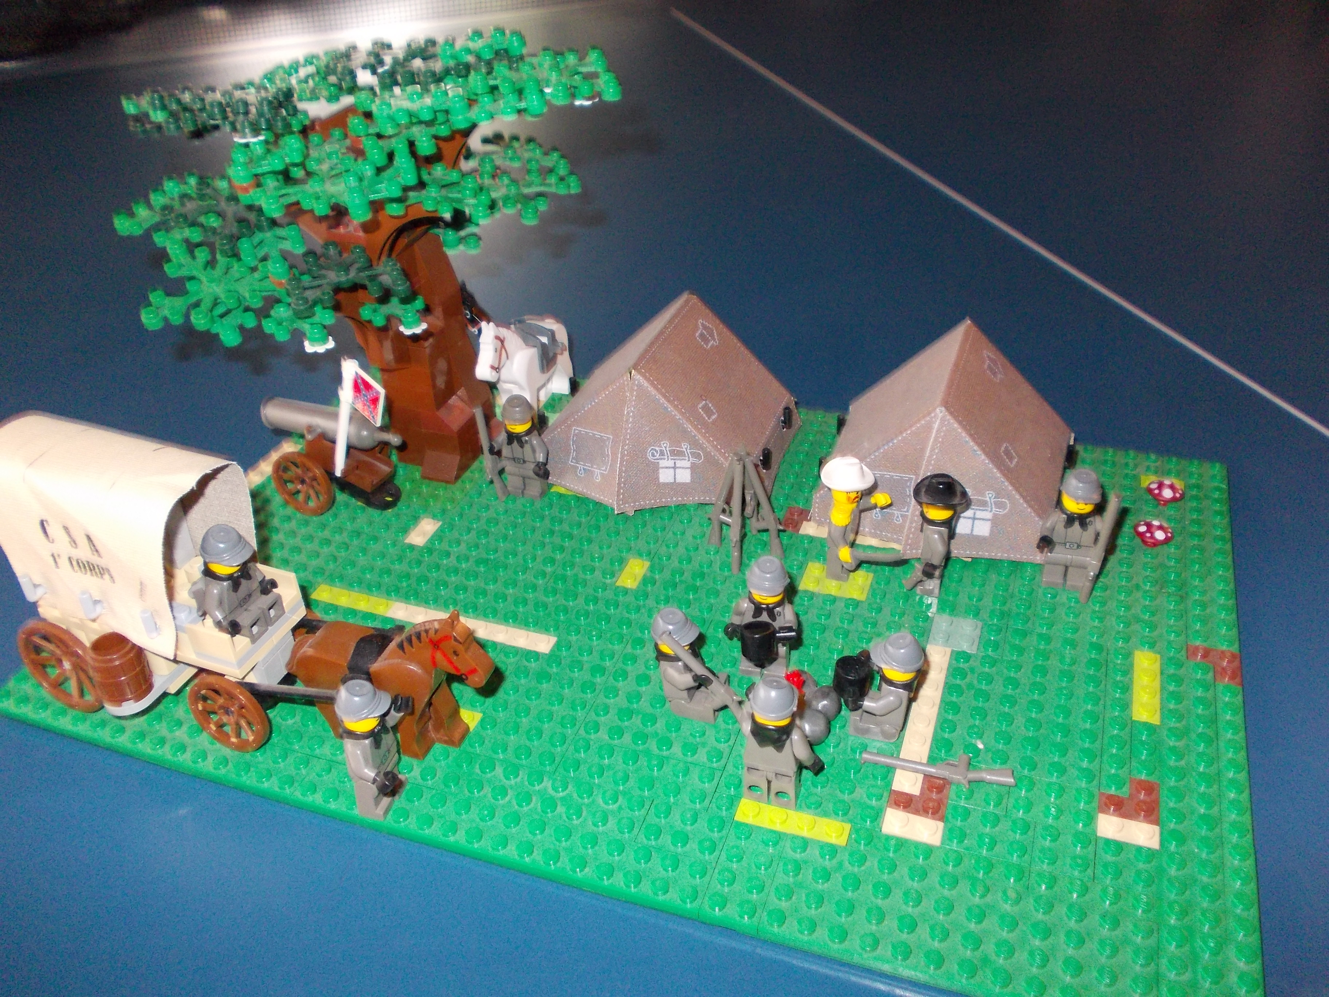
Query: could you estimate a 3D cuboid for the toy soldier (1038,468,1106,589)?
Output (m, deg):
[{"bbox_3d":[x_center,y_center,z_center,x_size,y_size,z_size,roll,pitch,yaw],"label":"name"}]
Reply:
[{"bbox_3d":[0.139,0.013,0.367,0.025,0.045,0.016,9,37,18],"label":"toy soldier"}]

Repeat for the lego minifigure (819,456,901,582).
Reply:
[{"bbox_3d":[0.070,0.008,0.376,0.029,0.046,0.026,9,37,18],"label":"lego minifigure"}]

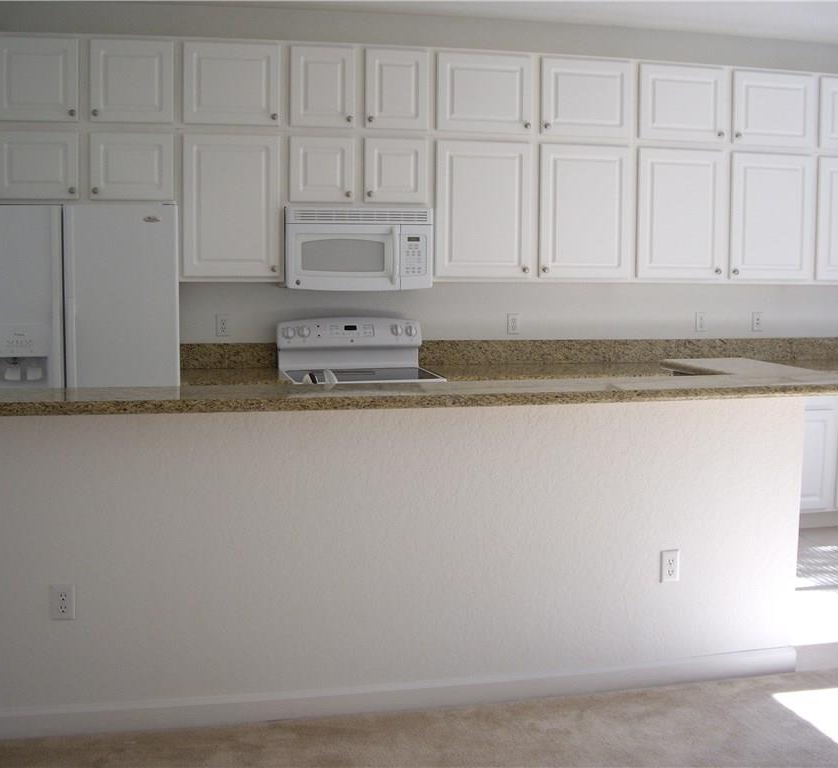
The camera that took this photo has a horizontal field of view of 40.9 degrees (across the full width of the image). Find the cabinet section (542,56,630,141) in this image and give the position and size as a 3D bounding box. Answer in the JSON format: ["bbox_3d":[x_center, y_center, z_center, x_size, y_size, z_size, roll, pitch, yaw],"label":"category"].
[{"bbox_3d":[0.846,-1.530,6.082,0.521,0.431,0.310,-1,5,-13],"label":"cabinet section"}]

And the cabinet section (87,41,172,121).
[{"bbox_3d":[-1.424,-1.478,5.547,0.398,0.403,0.310,-1,5,-13],"label":"cabinet section"}]

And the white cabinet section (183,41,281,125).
[{"bbox_3d":[-0.953,-1.495,5.657,0.480,0.410,0.310,-1,5,-13],"label":"white cabinet section"}]

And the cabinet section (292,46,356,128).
[{"bbox_3d":[-0.519,-1.502,5.760,0.334,0.417,0.310,-1,5,-13],"label":"cabinet section"}]

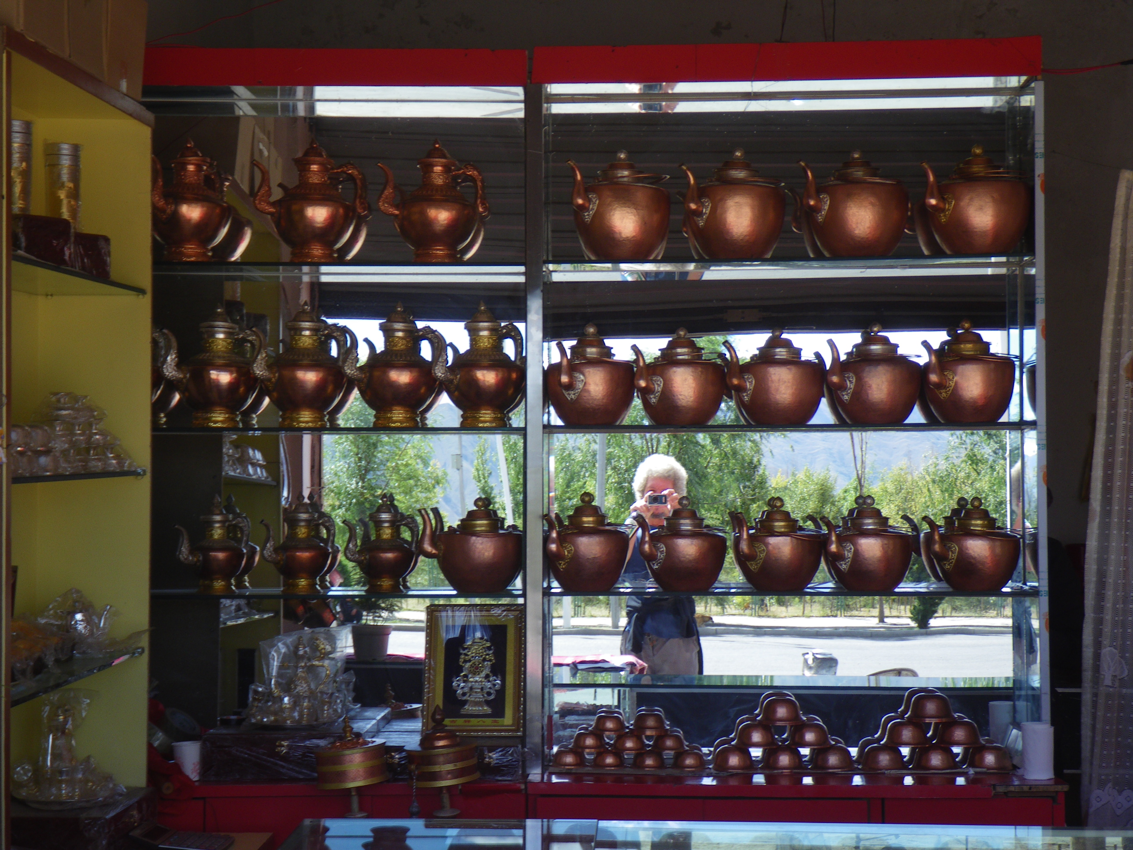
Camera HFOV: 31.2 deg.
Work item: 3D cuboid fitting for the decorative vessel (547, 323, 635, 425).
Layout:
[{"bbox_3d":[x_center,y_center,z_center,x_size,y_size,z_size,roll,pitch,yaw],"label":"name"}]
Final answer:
[{"bbox_3d":[0.050,-0.109,4.382,0.211,0.224,0.252,-1,-2,30],"label":"decorative vessel"}]

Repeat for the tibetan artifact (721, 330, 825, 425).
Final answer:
[{"bbox_3d":[0.455,-0.106,4.473,0.242,0.212,0.198,1,-3,-38],"label":"tibetan artifact"}]

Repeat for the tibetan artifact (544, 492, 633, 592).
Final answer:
[{"bbox_3d":[0.036,0.259,4.481,0.182,0.218,0.223,-2,-3,40],"label":"tibetan artifact"}]

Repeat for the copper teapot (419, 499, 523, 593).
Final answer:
[{"bbox_3d":[-0.209,0.265,4.478,0.230,0.210,0.188,0,-2,-9],"label":"copper teapot"}]

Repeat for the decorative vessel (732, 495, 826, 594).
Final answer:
[{"bbox_3d":[0.450,0.256,4.354,0.215,0.201,0.252,-2,-2,43],"label":"decorative vessel"}]

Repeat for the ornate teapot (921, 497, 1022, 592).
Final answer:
[{"bbox_3d":[0.885,0.262,4.448,0.237,0.206,0.193,1,-2,-34],"label":"ornate teapot"}]

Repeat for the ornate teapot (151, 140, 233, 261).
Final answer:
[{"bbox_3d":[-0.826,-0.486,4.427,0.177,0.274,0.262,-1,-2,27],"label":"ornate teapot"}]

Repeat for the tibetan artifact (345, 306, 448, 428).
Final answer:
[{"bbox_3d":[-0.385,-0.134,4.515,0.251,0.277,0.189,1,-2,-32],"label":"tibetan artifact"}]

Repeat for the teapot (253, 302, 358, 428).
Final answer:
[{"bbox_3d":[-0.579,-0.131,4.432,0.177,0.279,0.256,-2,-2,44],"label":"teapot"}]

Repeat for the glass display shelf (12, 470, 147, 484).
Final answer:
[{"bbox_3d":[-0.998,0.095,3.758,0.220,0.009,0.870,0,0,3],"label":"glass display shelf"}]

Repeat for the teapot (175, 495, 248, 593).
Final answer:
[{"bbox_3d":[-0.770,0.260,4.448,0.123,0.211,0.211,-2,-2,38],"label":"teapot"}]

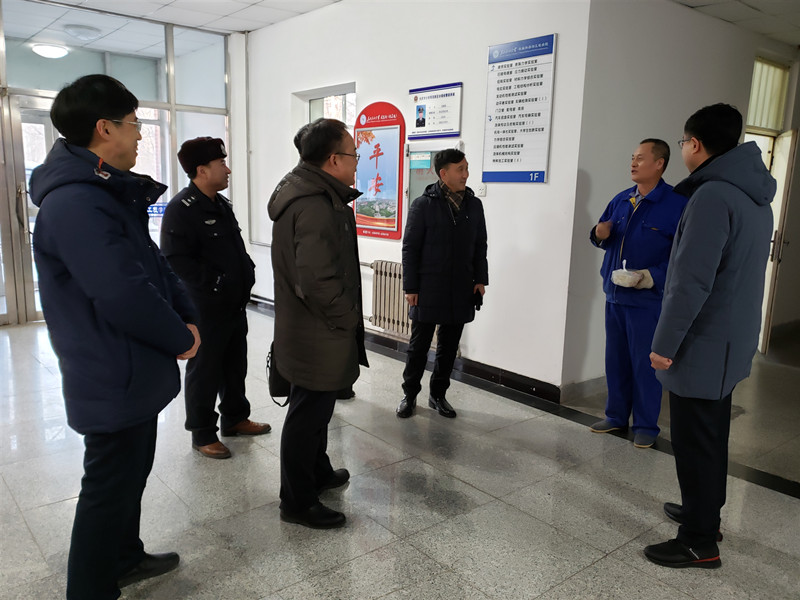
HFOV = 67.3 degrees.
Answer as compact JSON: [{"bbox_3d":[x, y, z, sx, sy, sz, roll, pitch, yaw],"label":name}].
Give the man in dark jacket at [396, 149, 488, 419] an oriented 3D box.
[{"bbox_3d":[0.256,-0.091,3.900,0.560,1.728,0.370,0,10,-11],"label":"man in dark jacket"}]

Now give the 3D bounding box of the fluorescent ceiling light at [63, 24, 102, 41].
[{"bbox_3d":[-3.680,-3.090,6.980,0.400,0.100,0.400,-6,12,-40],"label":"fluorescent ceiling light"}]

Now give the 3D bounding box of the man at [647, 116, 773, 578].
[{"bbox_3d":[1.252,0.140,2.464,0.450,1.804,0.520,8,11,32],"label":"man"}]

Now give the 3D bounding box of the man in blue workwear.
[{"bbox_3d":[1.432,-0.036,3.579,0.400,1.797,0.560,-6,12,-37],"label":"man in blue workwear"}]

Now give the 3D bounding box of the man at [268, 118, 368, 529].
[{"bbox_3d":[-0.355,0.092,2.666,0.430,1.735,0.520,1,9,-6],"label":"man"}]

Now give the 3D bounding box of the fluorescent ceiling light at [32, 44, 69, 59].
[{"bbox_3d":[-4.570,-3.240,7.870,0.410,0.110,0.410,-6,12,-40],"label":"fluorescent ceiling light"}]

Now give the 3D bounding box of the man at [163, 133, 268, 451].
[{"bbox_3d":[-1.008,-0.018,3.316,0.400,1.700,0.530,5,10,21],"label":"man"}]

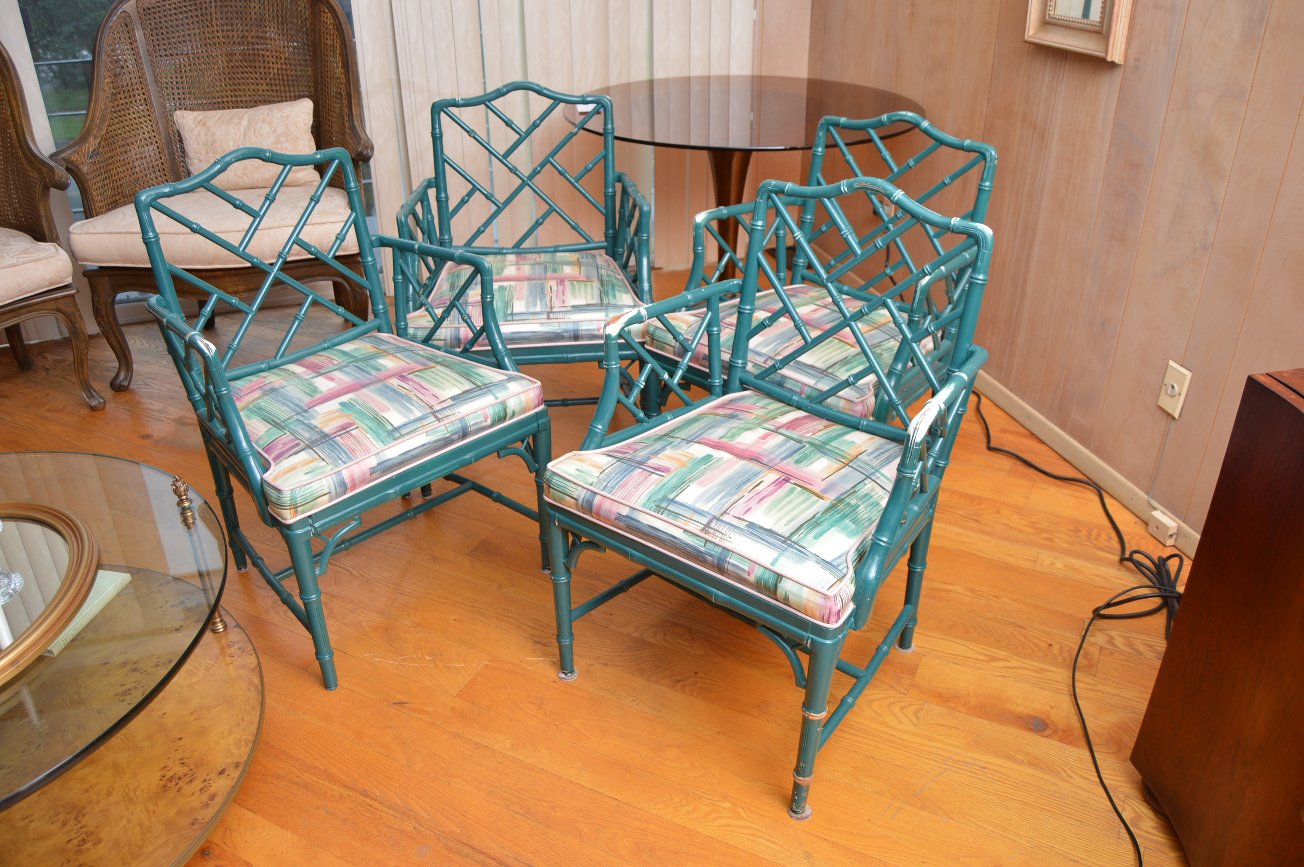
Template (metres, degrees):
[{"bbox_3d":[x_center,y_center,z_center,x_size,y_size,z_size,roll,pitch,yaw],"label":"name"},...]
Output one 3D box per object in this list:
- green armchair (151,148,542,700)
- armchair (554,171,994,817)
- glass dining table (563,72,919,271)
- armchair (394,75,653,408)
[{"bbox_3d":[-0.617,-0.084,1.972,0.578,0.905,0.616,25,38,37],"label":"green armchair"},{"bbox_3d":[0.213,0.055,1.721,0.616,0.905,0.578,22,36,34],"label":"armchair"},{"bbox_3d":[0.312,-0.773,3.386,1.202,0.720,1.202,0,29,0],"label":"glass dining table"},{"bbox_3d":[-0.314,-0.390,2.516,0.616,0.905,0.578,-3,29,-5],"label":"armchair"}]

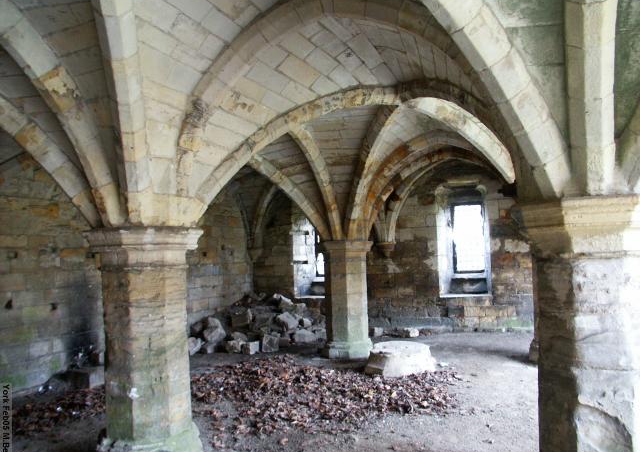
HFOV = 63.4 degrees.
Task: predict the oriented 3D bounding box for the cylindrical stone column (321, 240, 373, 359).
[{"bbox_3d":[0.416,1.092,8.012,0.810,1.760,0.810,-3,-3,21],"label":"cylindrical stone column"}]

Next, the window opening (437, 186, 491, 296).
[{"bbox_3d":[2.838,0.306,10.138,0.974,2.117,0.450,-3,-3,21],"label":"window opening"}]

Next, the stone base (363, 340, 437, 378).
[{"bbox_3d":[1.050,1.757,6.834,0.860,0.270,0.820,0,-3,-25],"label":"stone base"}]

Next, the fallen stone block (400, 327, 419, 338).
[{"bbox_3d":[1.635,1.925,9.408,0.310,0.190,0.250,-2,-3,15],"label":"fallen stone block"}]

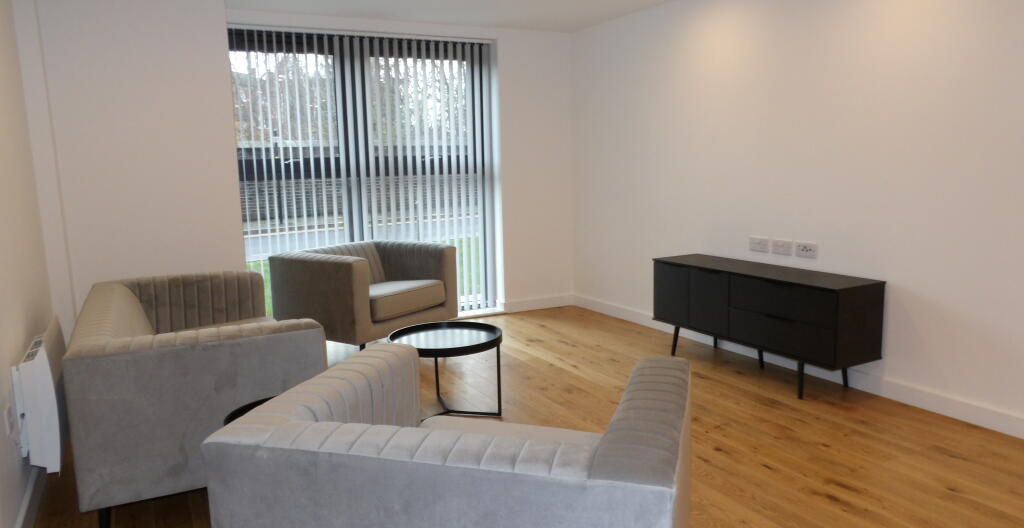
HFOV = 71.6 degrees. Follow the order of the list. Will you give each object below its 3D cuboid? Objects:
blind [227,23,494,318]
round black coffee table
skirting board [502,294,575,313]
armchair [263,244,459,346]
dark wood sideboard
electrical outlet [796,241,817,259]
[{"bbox_3d":[-1.079,-0.638,5.525,2.111,2.245,0.085,-6,9,-28],"label":"blind"},{"bbox_3d":[-0.342,0.584,3.753,0.590,0.434,0.590,-2,8,0],"label":"round black coffee table"},{"bbox_3d":[0.244,0.356,6.319,0.716,0.103,0.016,-6,9,-28],"label":"skirting board"},{"bbox_3d":[-1.014,0.268,4.999,0.835,0.735,0.965,5,10,36],"label":"armchair"},{"bbox_3d":[1.474,0.346,4.326,0.390,0.632,1.416,-6,9,-28],"label":"dark wood sideboard"},{"bbox_3d":[1.742,-0.083,4.190,0.012,0.087,0.148,-6,9,-28],"label":"electrical outlet"}]

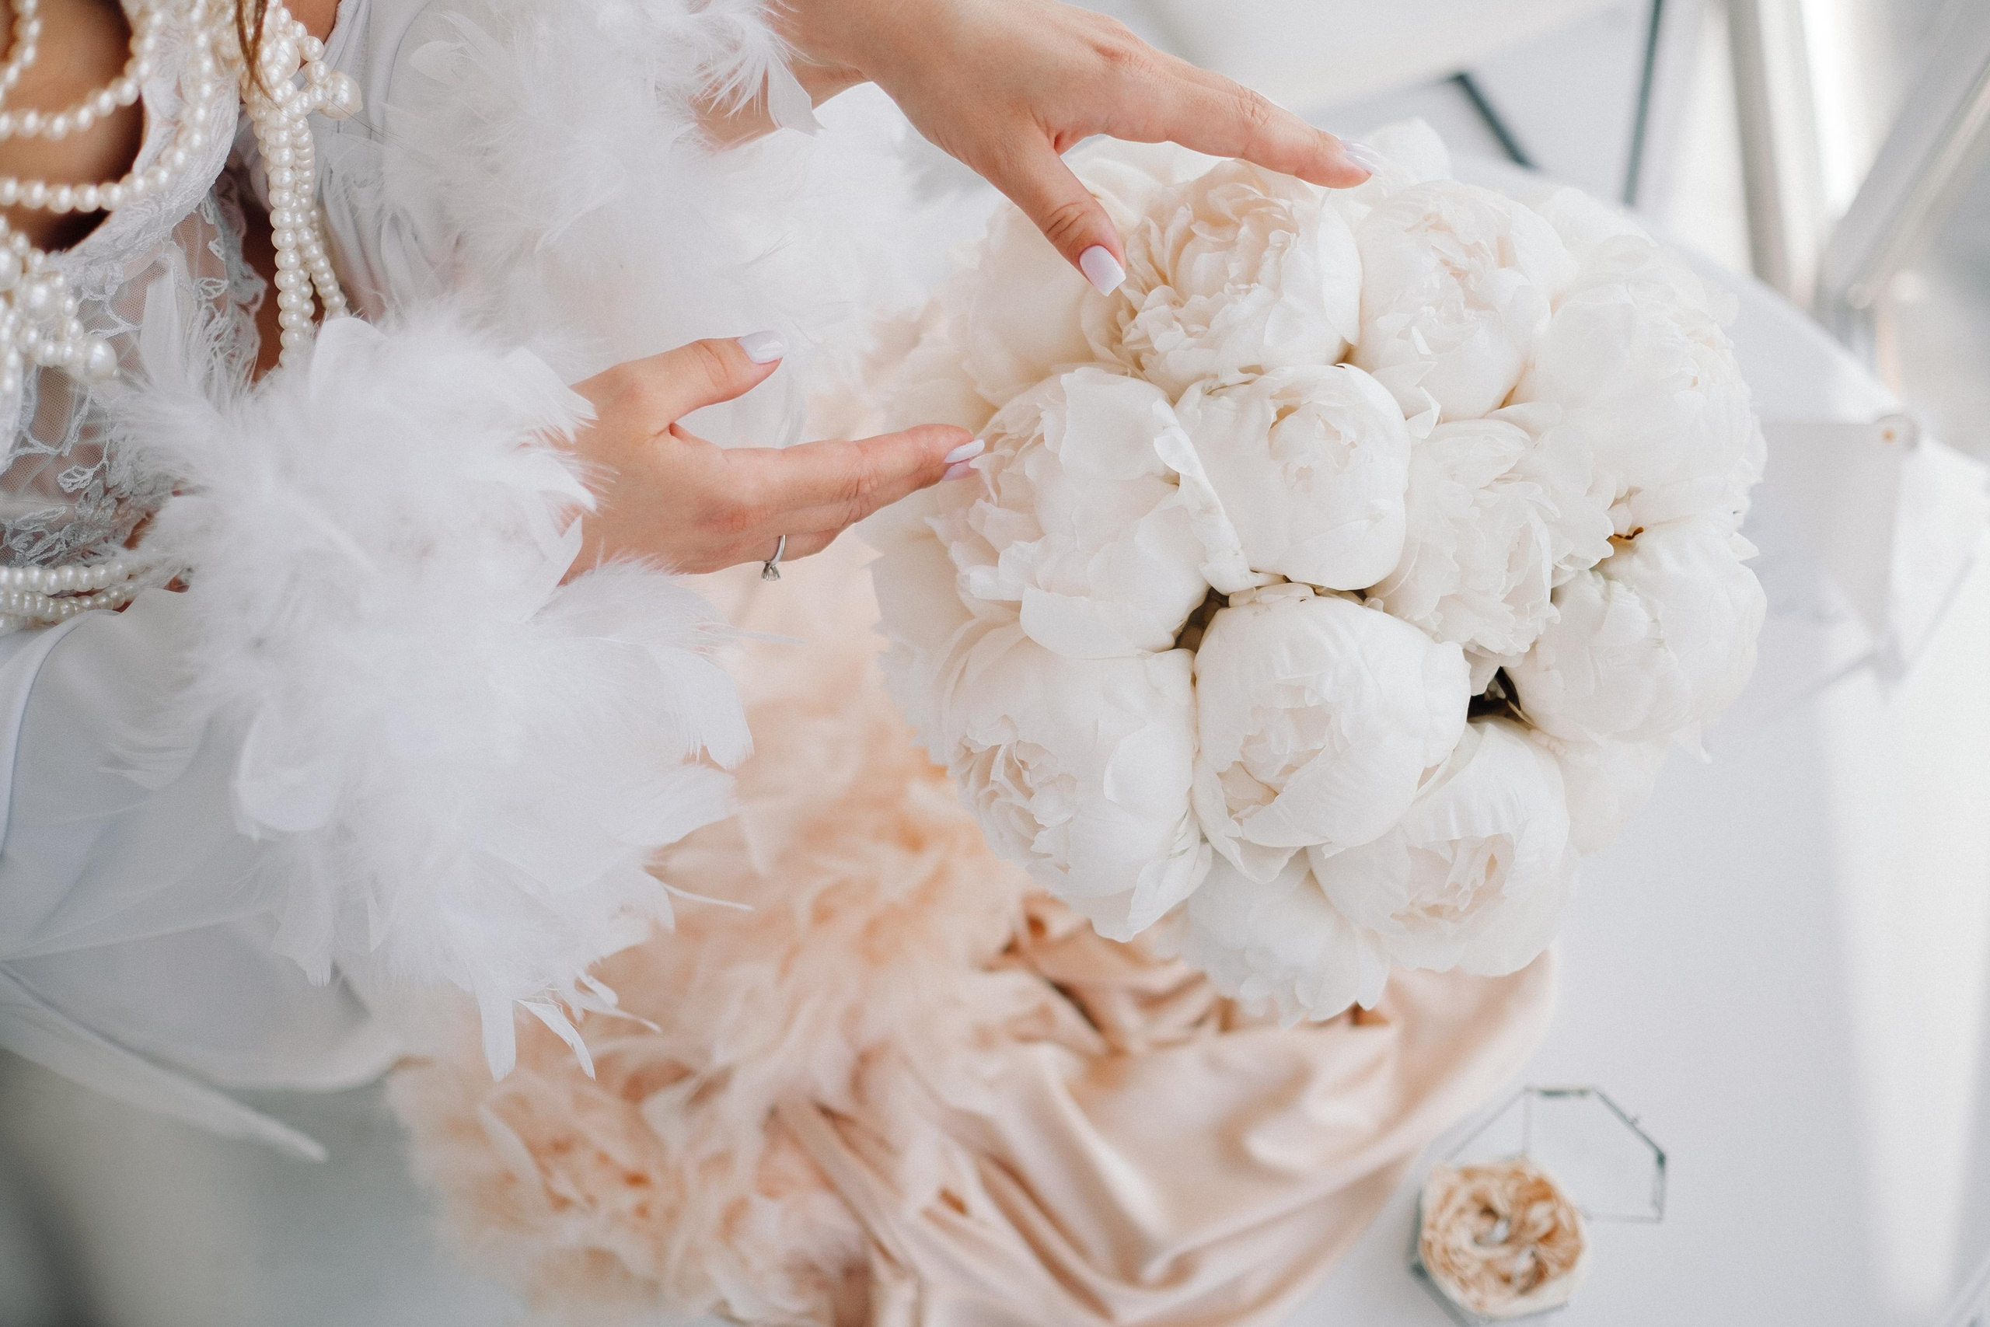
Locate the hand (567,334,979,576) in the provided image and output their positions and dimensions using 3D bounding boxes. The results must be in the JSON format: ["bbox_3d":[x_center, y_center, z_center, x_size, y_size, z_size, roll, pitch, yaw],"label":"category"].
[{"bbox_3d":[-0.084,-0.073,0.705,0.170,0.095,0.075,0,45,-9],"label":"hand"}]

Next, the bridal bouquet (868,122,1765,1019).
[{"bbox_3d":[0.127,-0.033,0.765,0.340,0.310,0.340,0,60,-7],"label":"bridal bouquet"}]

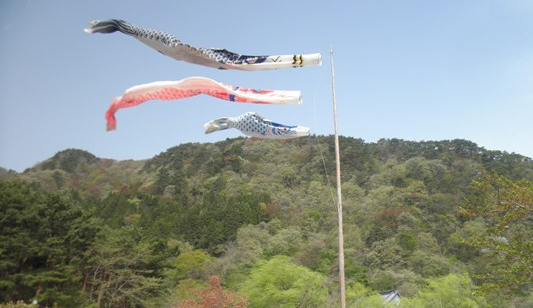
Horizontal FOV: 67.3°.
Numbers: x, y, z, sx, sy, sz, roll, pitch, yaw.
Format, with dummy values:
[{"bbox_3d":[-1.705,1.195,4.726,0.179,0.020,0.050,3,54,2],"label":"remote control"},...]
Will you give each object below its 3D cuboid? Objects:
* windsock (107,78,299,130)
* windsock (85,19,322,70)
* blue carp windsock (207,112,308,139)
[{"bbox_3d":[-2.211,-1.808,14.054,6.802,1.750,1.000,-1,-27,4],"label":"windsock"},{"bbox_3d":[-2.421,-4.209,15.389,8.953,1.700,1.000,-1,-27,4],"label":"windsock"},{"bbox_3d":[-0.303,-0.960,13.488,3.495,0.950,0.750,-1,-27,4],"label":"blue carp windsock"}]

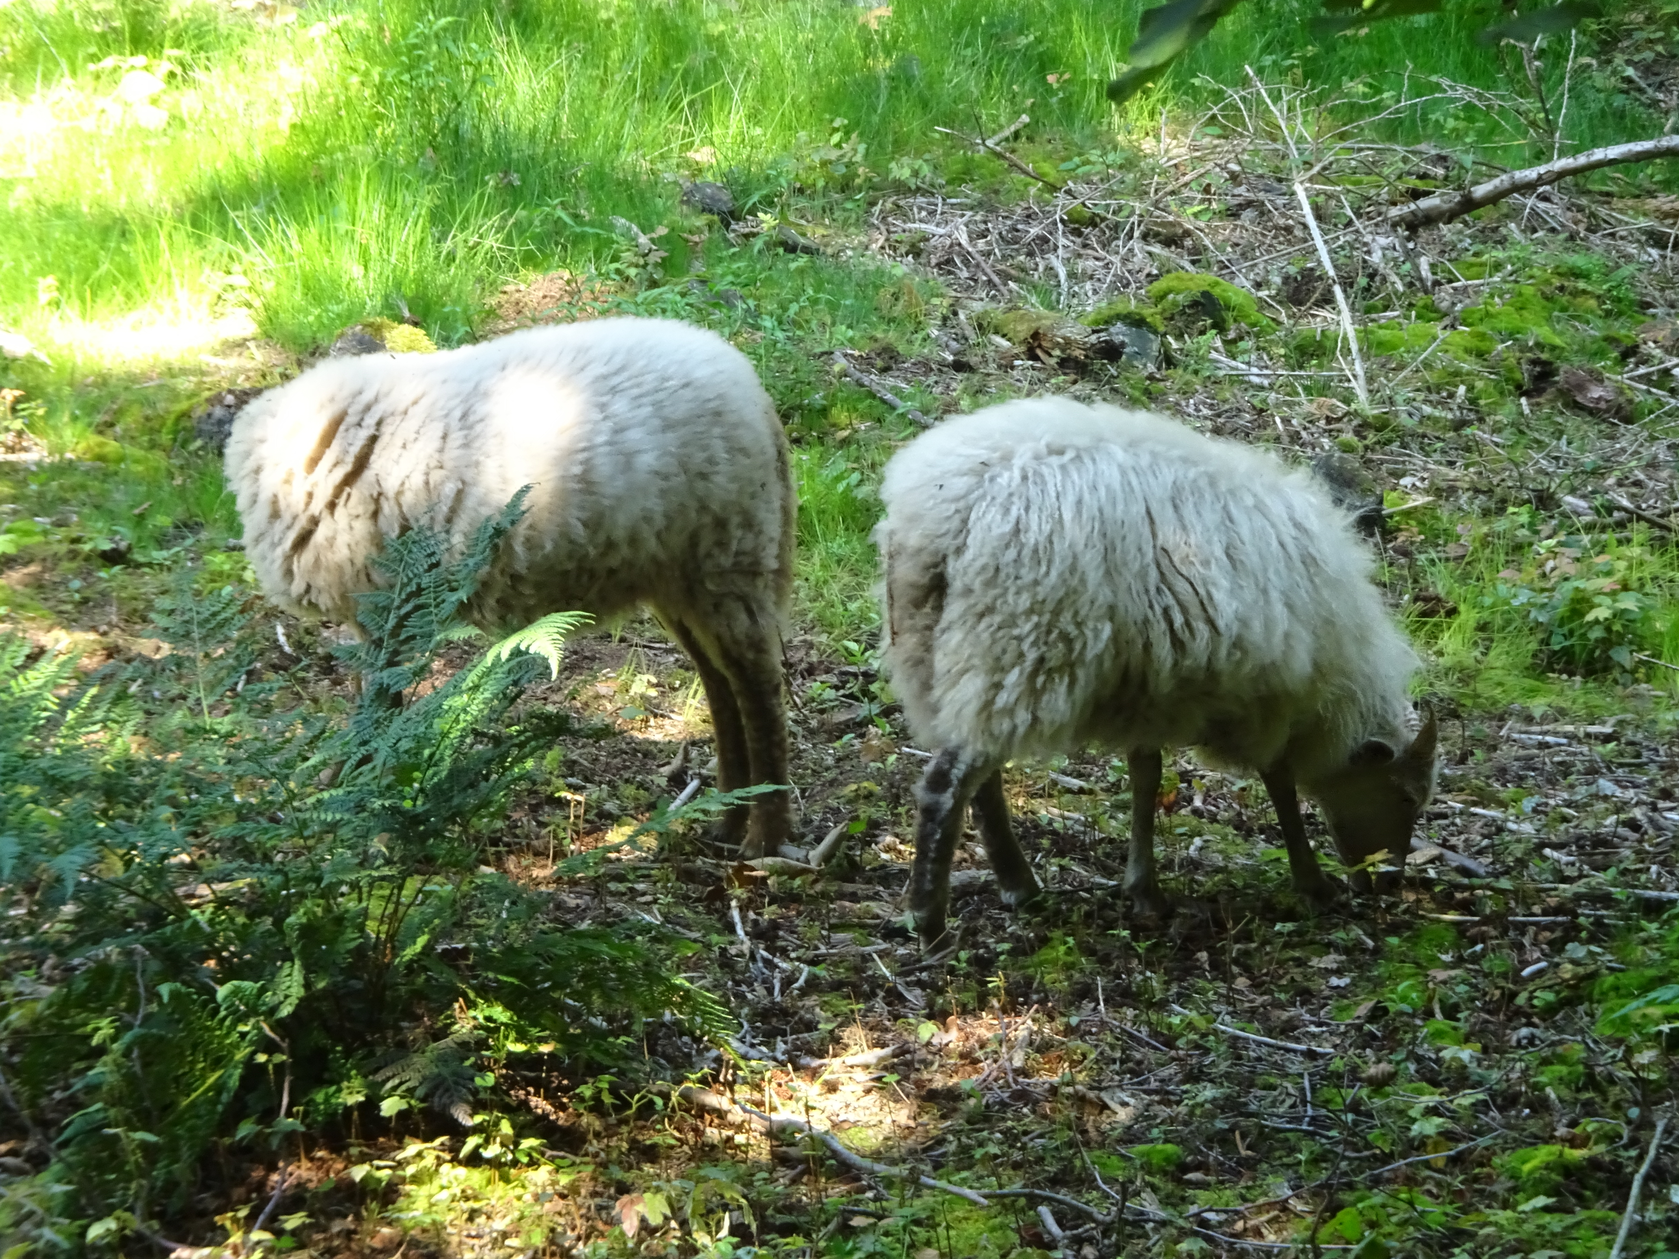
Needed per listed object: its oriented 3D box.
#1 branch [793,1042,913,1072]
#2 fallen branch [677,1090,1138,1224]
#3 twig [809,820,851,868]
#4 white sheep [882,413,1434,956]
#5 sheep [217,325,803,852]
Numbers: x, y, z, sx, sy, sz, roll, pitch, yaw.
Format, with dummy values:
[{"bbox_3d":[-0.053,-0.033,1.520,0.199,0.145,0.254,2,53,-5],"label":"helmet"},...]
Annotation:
[{"bbox_3d":[0.020,0.523,9.449,0.174,0.028,0.033,-5,9,-31],"label":"branch"},{"bbox_3d":[0.040,0.603,8.949,0.105,0.061,0.816,-7,10,-39],"label":"fallen branch"},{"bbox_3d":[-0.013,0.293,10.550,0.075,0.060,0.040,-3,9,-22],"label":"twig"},{"bbox_3d":[0.423,0.047,10.350,0.840,0.730,0.420,-4,9,-26],"label":"white sheep"},{"bbox_3d":[-0.460,-0.064,10.850,0.850,0.750,0.440,2,8,15],"label":"sheep"}]

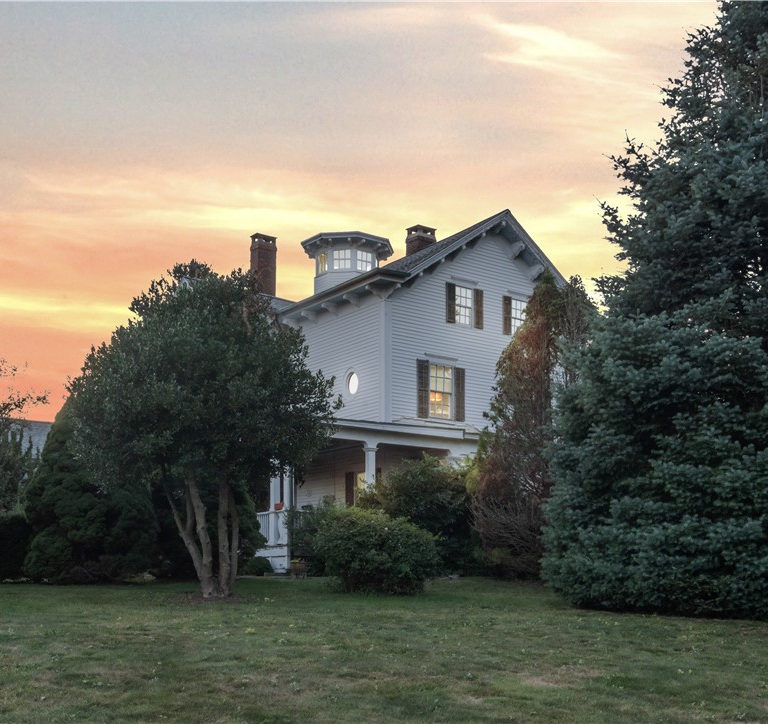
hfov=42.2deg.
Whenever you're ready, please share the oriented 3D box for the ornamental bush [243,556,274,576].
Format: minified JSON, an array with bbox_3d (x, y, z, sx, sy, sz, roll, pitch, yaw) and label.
[{"bbox_3d":[-3.536,5.742,28.047,0.845,0.513,0.850,0,-9,0],"label":"ornamental bush"}]

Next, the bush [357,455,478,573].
[{"bbox_3d":[0.885,4.074,26.286,3.170,3.256,2.900,0,-9,0],"label":"bush"}]

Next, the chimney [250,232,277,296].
[{"bbox_3d":[-4.668,-3.745,38.561,0.780,2.629,0.720,6,-11,-33],"label":"chimney"}]

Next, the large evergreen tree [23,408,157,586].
[{"bbox_3d":[-7.668,3.298,26.105,3.565,4.713,3.600,0,-9,0],"label":"large evergreen tree"}]

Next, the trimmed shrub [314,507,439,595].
[{"bbox_3d":[-0.167,4.147,22.225,2.812,1.822,2.600,0,-9,0],"label":"trimmed shrub"}]

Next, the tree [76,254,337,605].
[{"bbox_3d":[-3.815,1.318,21.053,5.664,7.043,5.500,0,-9,0],"label":"tree"}]

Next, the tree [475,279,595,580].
[{"bbox_3d":[4.109,1.664,27.377,3.408,8.359,3.500,0,-9,0],"label":"tree"}]

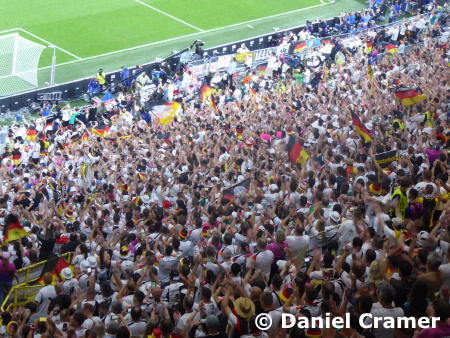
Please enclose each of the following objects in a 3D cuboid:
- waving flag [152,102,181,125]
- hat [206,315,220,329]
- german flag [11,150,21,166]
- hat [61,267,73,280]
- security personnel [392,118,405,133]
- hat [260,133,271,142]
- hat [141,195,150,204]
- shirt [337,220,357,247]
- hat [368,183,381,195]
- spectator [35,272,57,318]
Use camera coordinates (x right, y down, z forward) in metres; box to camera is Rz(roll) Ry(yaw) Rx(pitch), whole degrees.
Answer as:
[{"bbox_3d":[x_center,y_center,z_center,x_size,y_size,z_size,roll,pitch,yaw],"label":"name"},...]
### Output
[{"bbox_3d":[-2.562,-2.430,65.500,1.350,1.000,0.400,7,25,-7],"label":"waving flag"},{"bbox_3d":[-0.169,2.232,21.932,0.190,0.160,0.240,-6,29,-32],"label":"hat"},{"bbox_3d":[-9.222,-0.485,66.000,0.450,0.780,0.200,3,26,-17],"label":"german flag"},{"bbox_3d":[-3.451,2.279,32.626,0.260,0.160,0.260,12,28,-23],"label":"hat"},{"bbox_3d":[6.368,-1.262,55.868,0.350,1.780,0.520,16,25,13],"label":"security personnel"},{"bbox_3d":[1.435,-1.116,53.000,0.300,0.180,0.320,5,25,-12],"label":"hat"},{"bbox_3d":[-2.470,0.948,46.470,0.270,0.140,0.290,8,24,-4],"label":"hat"},{"bbox_3d":[2.587,1.383,31.586,0.480,0.700,0.300,8,24,-4],"label":"shirt"},{"bbox_3d":[3.398,0.443,34.000,0.280,0.170,0.280,8,25,-4],"label":"hat"},{"bbox_3d":[-4.191,3.164,34.568,0.550,1.780,0.350,-2,27,-25],"label":"spectator"}]

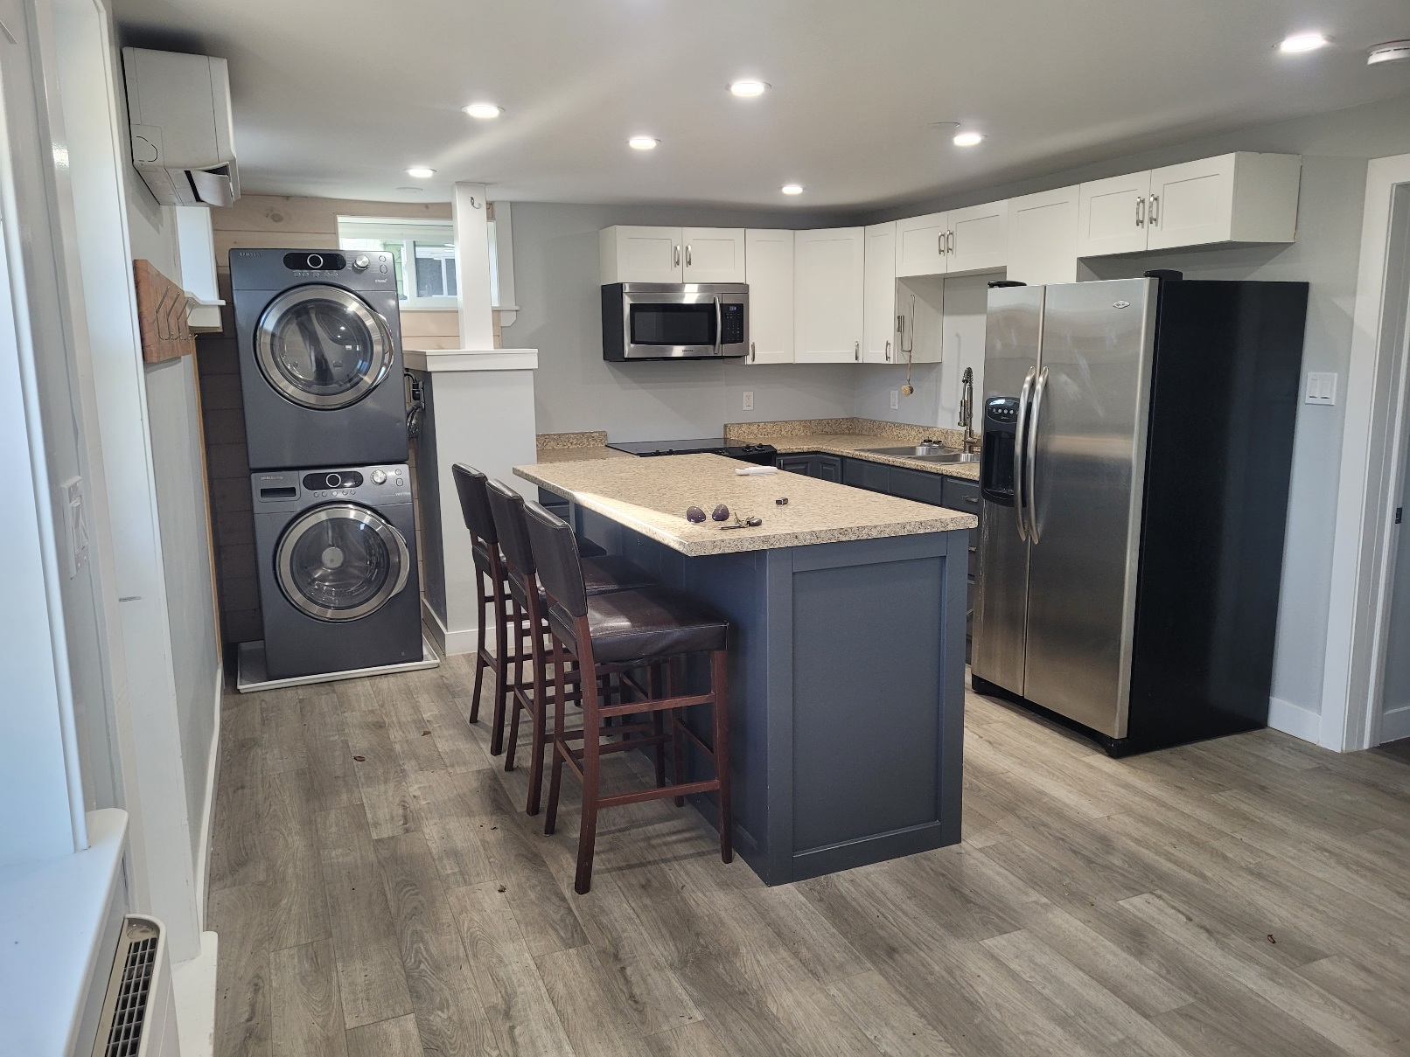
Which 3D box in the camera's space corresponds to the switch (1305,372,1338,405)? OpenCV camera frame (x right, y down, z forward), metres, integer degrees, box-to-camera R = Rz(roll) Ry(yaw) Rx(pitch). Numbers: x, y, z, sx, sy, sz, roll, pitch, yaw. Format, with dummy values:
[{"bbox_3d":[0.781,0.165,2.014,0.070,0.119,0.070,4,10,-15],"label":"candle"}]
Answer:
[{"bbox_3d":[2.245,-0.508,3.863,0.010,0.115,0.119,-5,11,-22],"label":"switch"}]

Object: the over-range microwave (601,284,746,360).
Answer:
[{"bbox_3d":[-0.168,-1.186,6.083,0.755,0.412,0.385,-5,11,-23],"label":"over-range microwave"}]

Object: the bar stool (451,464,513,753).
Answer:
[{"bbox_3d":[-0.666,0.281,4.113,0.480,1.043,0.437,-6,11,-26],"label":"bar stool"}]

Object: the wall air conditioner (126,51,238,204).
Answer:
[{"bbox_3d":[-1.607,-1.214,3.308,0.256,0.307,0.881,-5,11,-22],"label":"wall air conditioner"}]

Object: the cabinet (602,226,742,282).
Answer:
[{"bbox_3d":[-0.185,-1.562,6.106,0.769,0.302,0.325,-5,11,-22],"label":"cabinet"}]

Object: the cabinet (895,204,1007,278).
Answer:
[{"bbox_3d":[1.366,-1.457,5.398,0.326,0.301,0.934,-5,11,-22],"label":"cabinet"}]

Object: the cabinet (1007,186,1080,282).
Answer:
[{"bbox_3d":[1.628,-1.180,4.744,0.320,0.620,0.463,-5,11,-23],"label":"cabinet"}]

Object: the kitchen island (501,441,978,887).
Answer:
[{"bbox_3d":[0.003,0.341,3.872,0.911,0.979,1.990,-5,11,-23],"label":"kitchen island"}]

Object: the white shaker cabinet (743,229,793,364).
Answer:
[{"bbox_3d":[0.321,-1.368,6.304,0.318,0.760,0.315,-5,11,-23],"label":"white shaker cabinet"}]

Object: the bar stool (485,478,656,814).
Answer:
[{"bbox_3d":[-0.441,0.368,3.609,0.480,1.043,0.437,-5,11,-24],"label":"bar stool"}]

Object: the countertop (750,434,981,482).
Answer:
[{"bbox_3d":[0.999,-0.384,5.717,0.925,0.040,2.310,-5,11,-22],"label":"countertop"}]

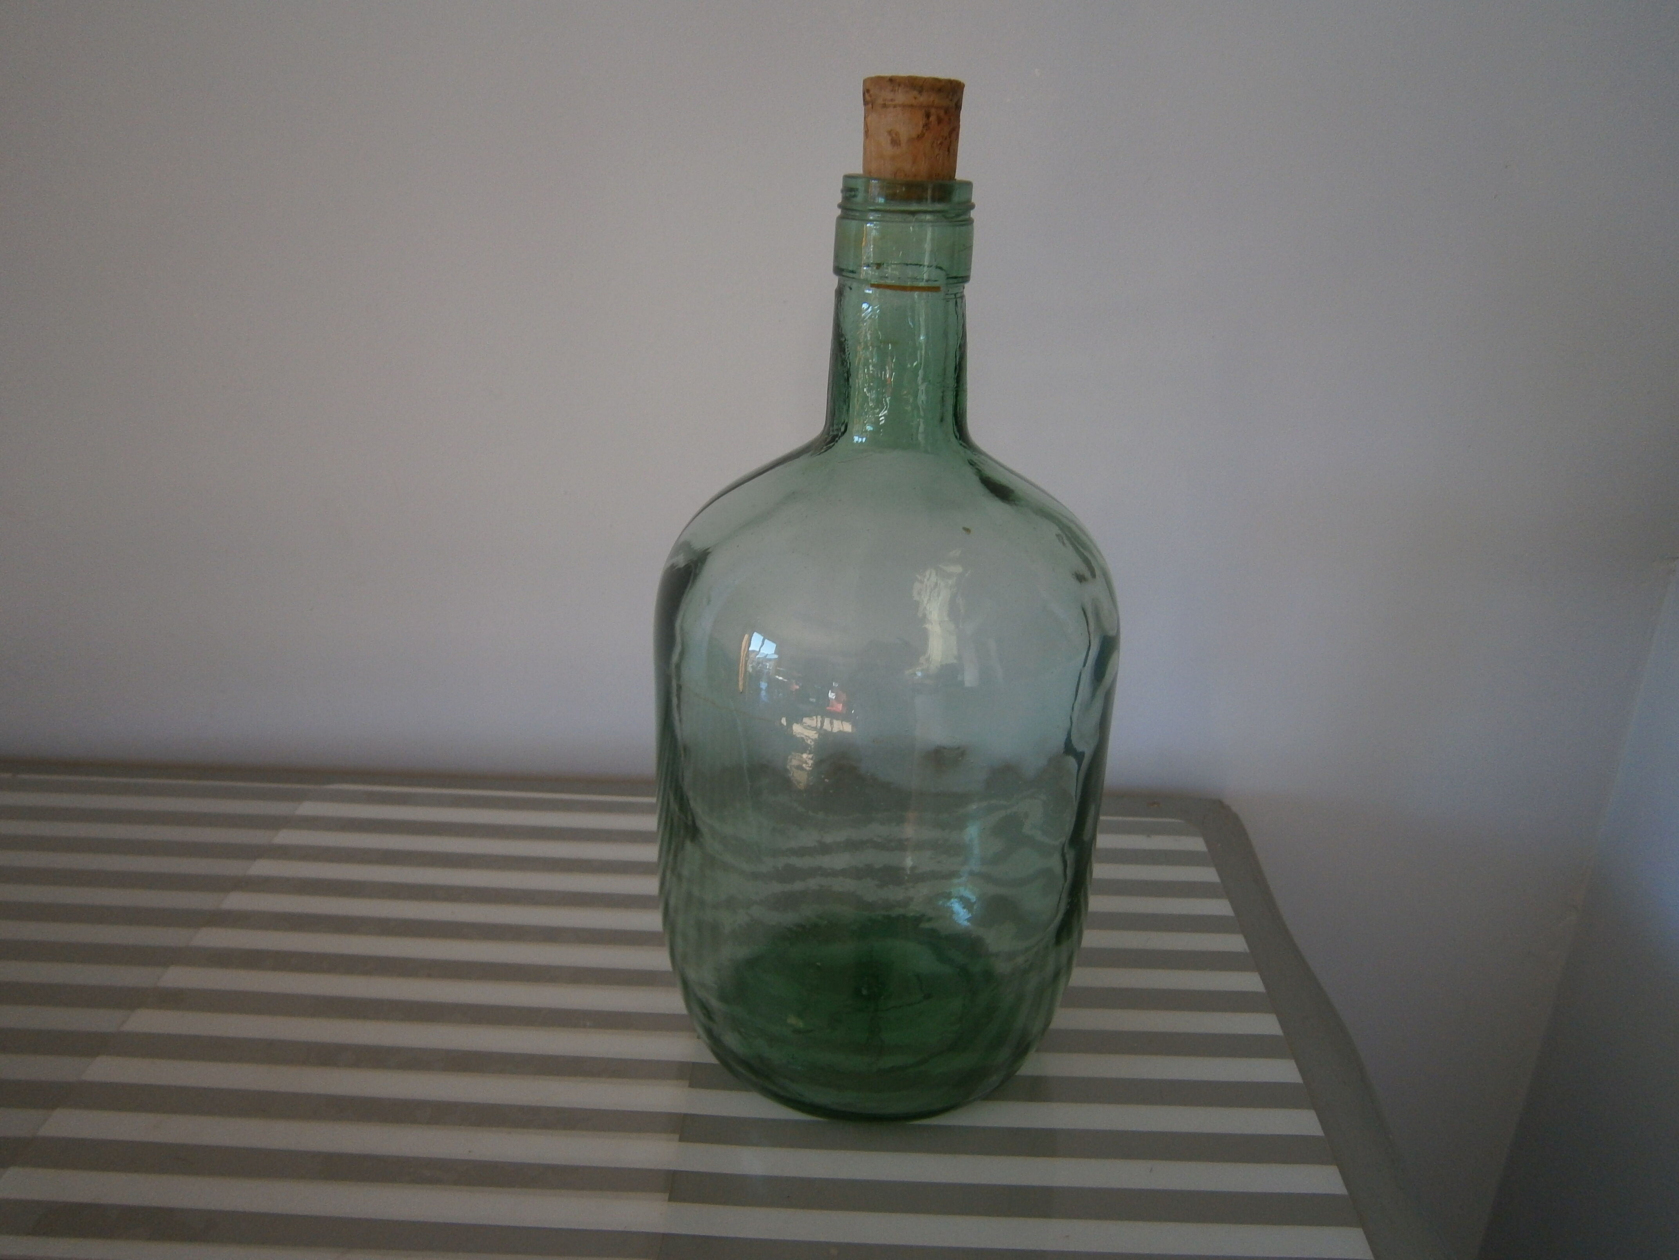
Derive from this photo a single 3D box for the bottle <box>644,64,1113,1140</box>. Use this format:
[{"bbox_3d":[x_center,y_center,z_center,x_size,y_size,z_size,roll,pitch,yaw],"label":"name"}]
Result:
[{"bbox_3d":[0.018,-0.001,0.489,0.179,0.389,0.179,2,24,2],"label":"bottle"}]

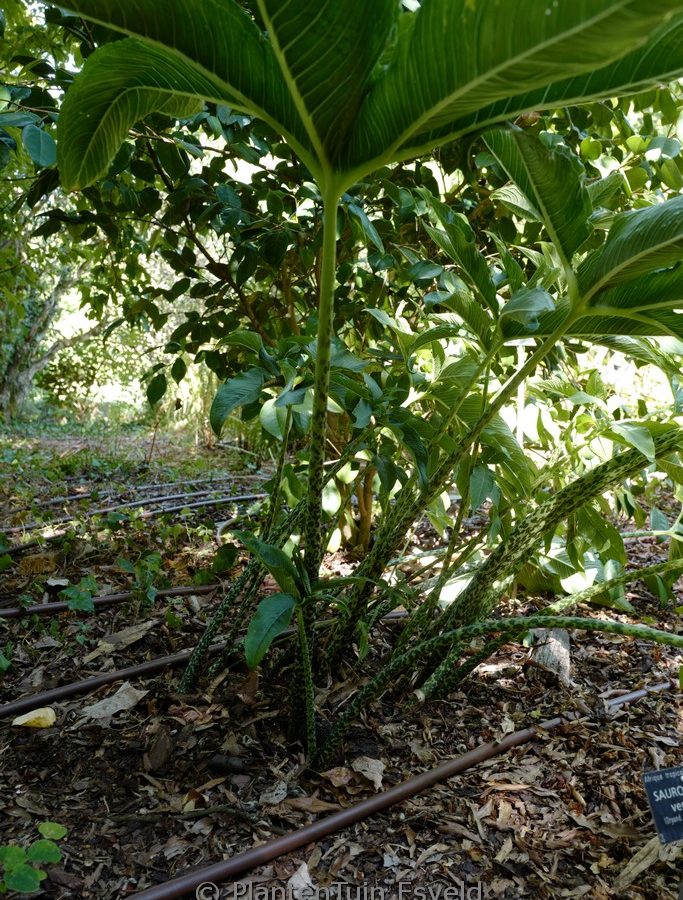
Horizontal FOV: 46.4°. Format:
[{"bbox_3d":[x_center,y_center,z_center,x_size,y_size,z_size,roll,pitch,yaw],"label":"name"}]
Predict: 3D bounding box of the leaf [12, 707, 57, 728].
[{"bbox_3d":[-0.489,0.427,1.270,0.069,0.019,0.045,0,3,-10],"label":"leaf"}]

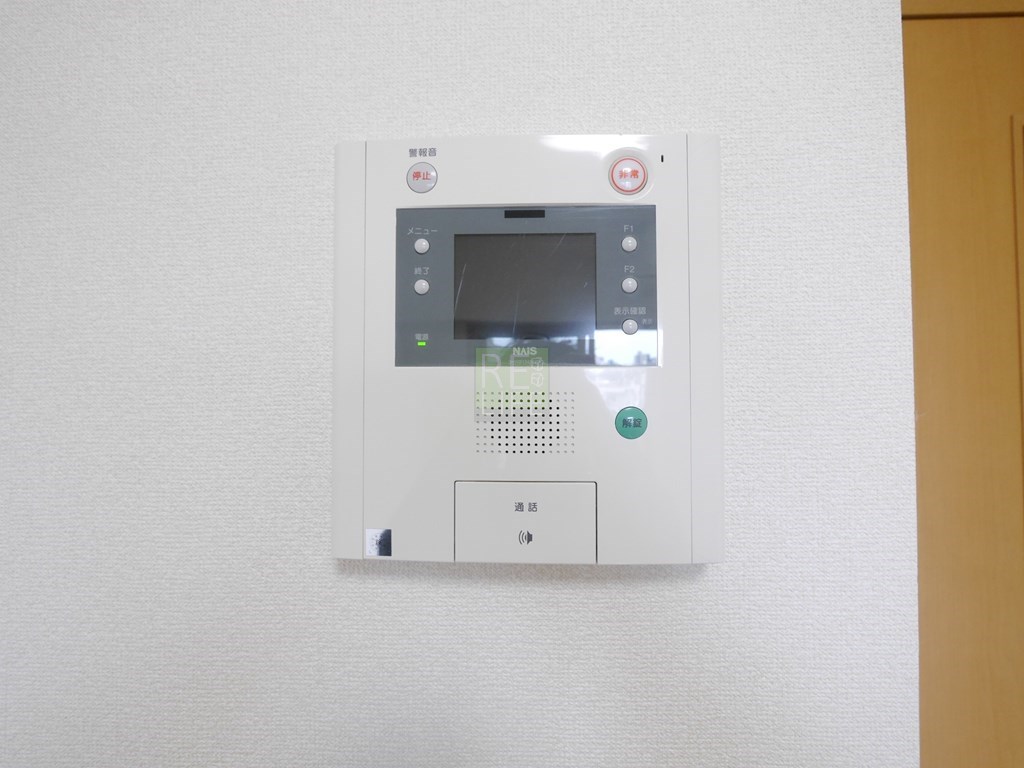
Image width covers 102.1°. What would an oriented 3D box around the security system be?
[{"bbox_3d":[0.009,-0.018,0.224,0.209,0.230,0.029,0,-1,1],"label":"security system"}]

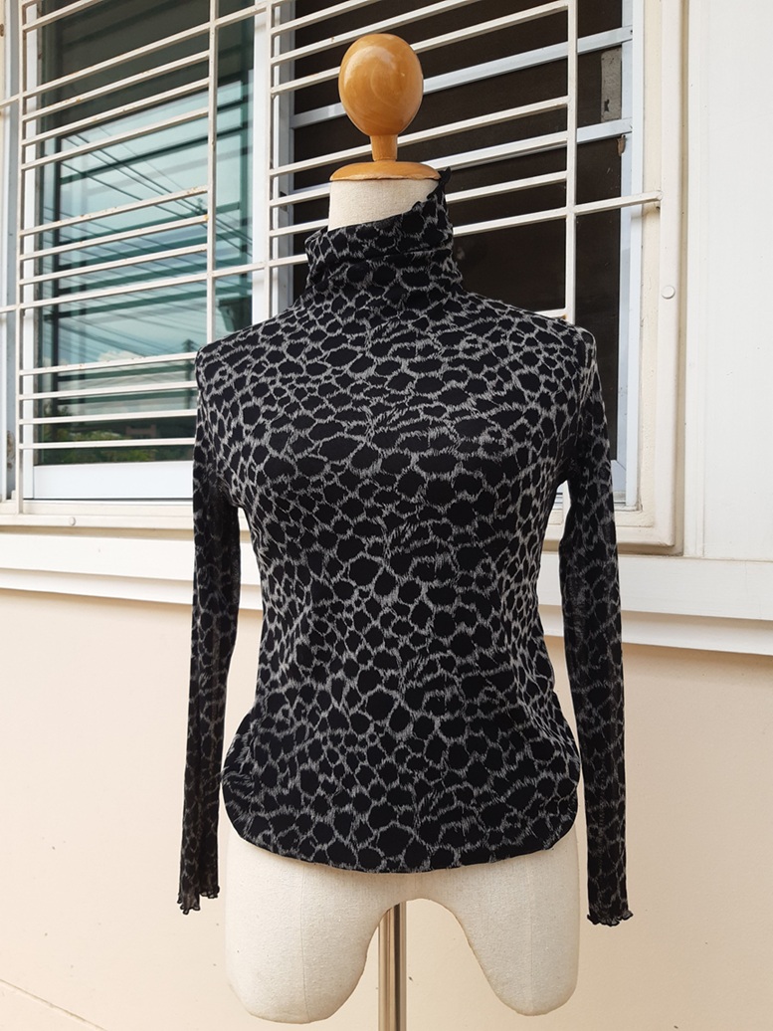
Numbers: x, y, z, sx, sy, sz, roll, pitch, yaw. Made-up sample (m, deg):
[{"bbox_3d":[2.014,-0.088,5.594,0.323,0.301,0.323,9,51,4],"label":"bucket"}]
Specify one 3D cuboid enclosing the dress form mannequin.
[{"bbox_3d":[0.012,0.000,0.760,0.380,0.940,0.250,-1,1,-6],"label":"dress form mannequin"}]

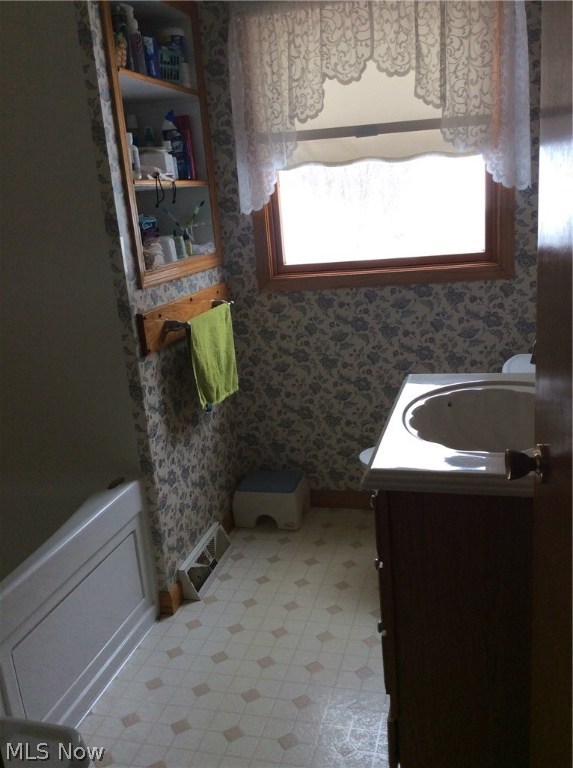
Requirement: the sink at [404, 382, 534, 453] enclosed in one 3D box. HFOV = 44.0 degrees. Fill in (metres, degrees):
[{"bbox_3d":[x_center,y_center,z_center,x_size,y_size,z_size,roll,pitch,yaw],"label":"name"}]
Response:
[{"bbox_3d":[0.548,0.146,1.839,0.480,0.150,0.590,-1,16,16],"label":"sink"}]

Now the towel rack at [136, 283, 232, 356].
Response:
[{"bbox_3d":[-0.315,-0.262,2.638,0.108,0.144,0.800,-1,16,16],"label":"towel rack"}]

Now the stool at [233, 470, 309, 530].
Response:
[{"bbox_3d":[-0.062,0.511,3.122,0.310,0.178,0.213,-1,16,16],"label":"stool"}]

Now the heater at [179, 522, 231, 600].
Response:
[{"bbox_3d":[-0.300,0.669,2.726,0.073,0.122,0.390,-1,16,16],"label":"heater"}]

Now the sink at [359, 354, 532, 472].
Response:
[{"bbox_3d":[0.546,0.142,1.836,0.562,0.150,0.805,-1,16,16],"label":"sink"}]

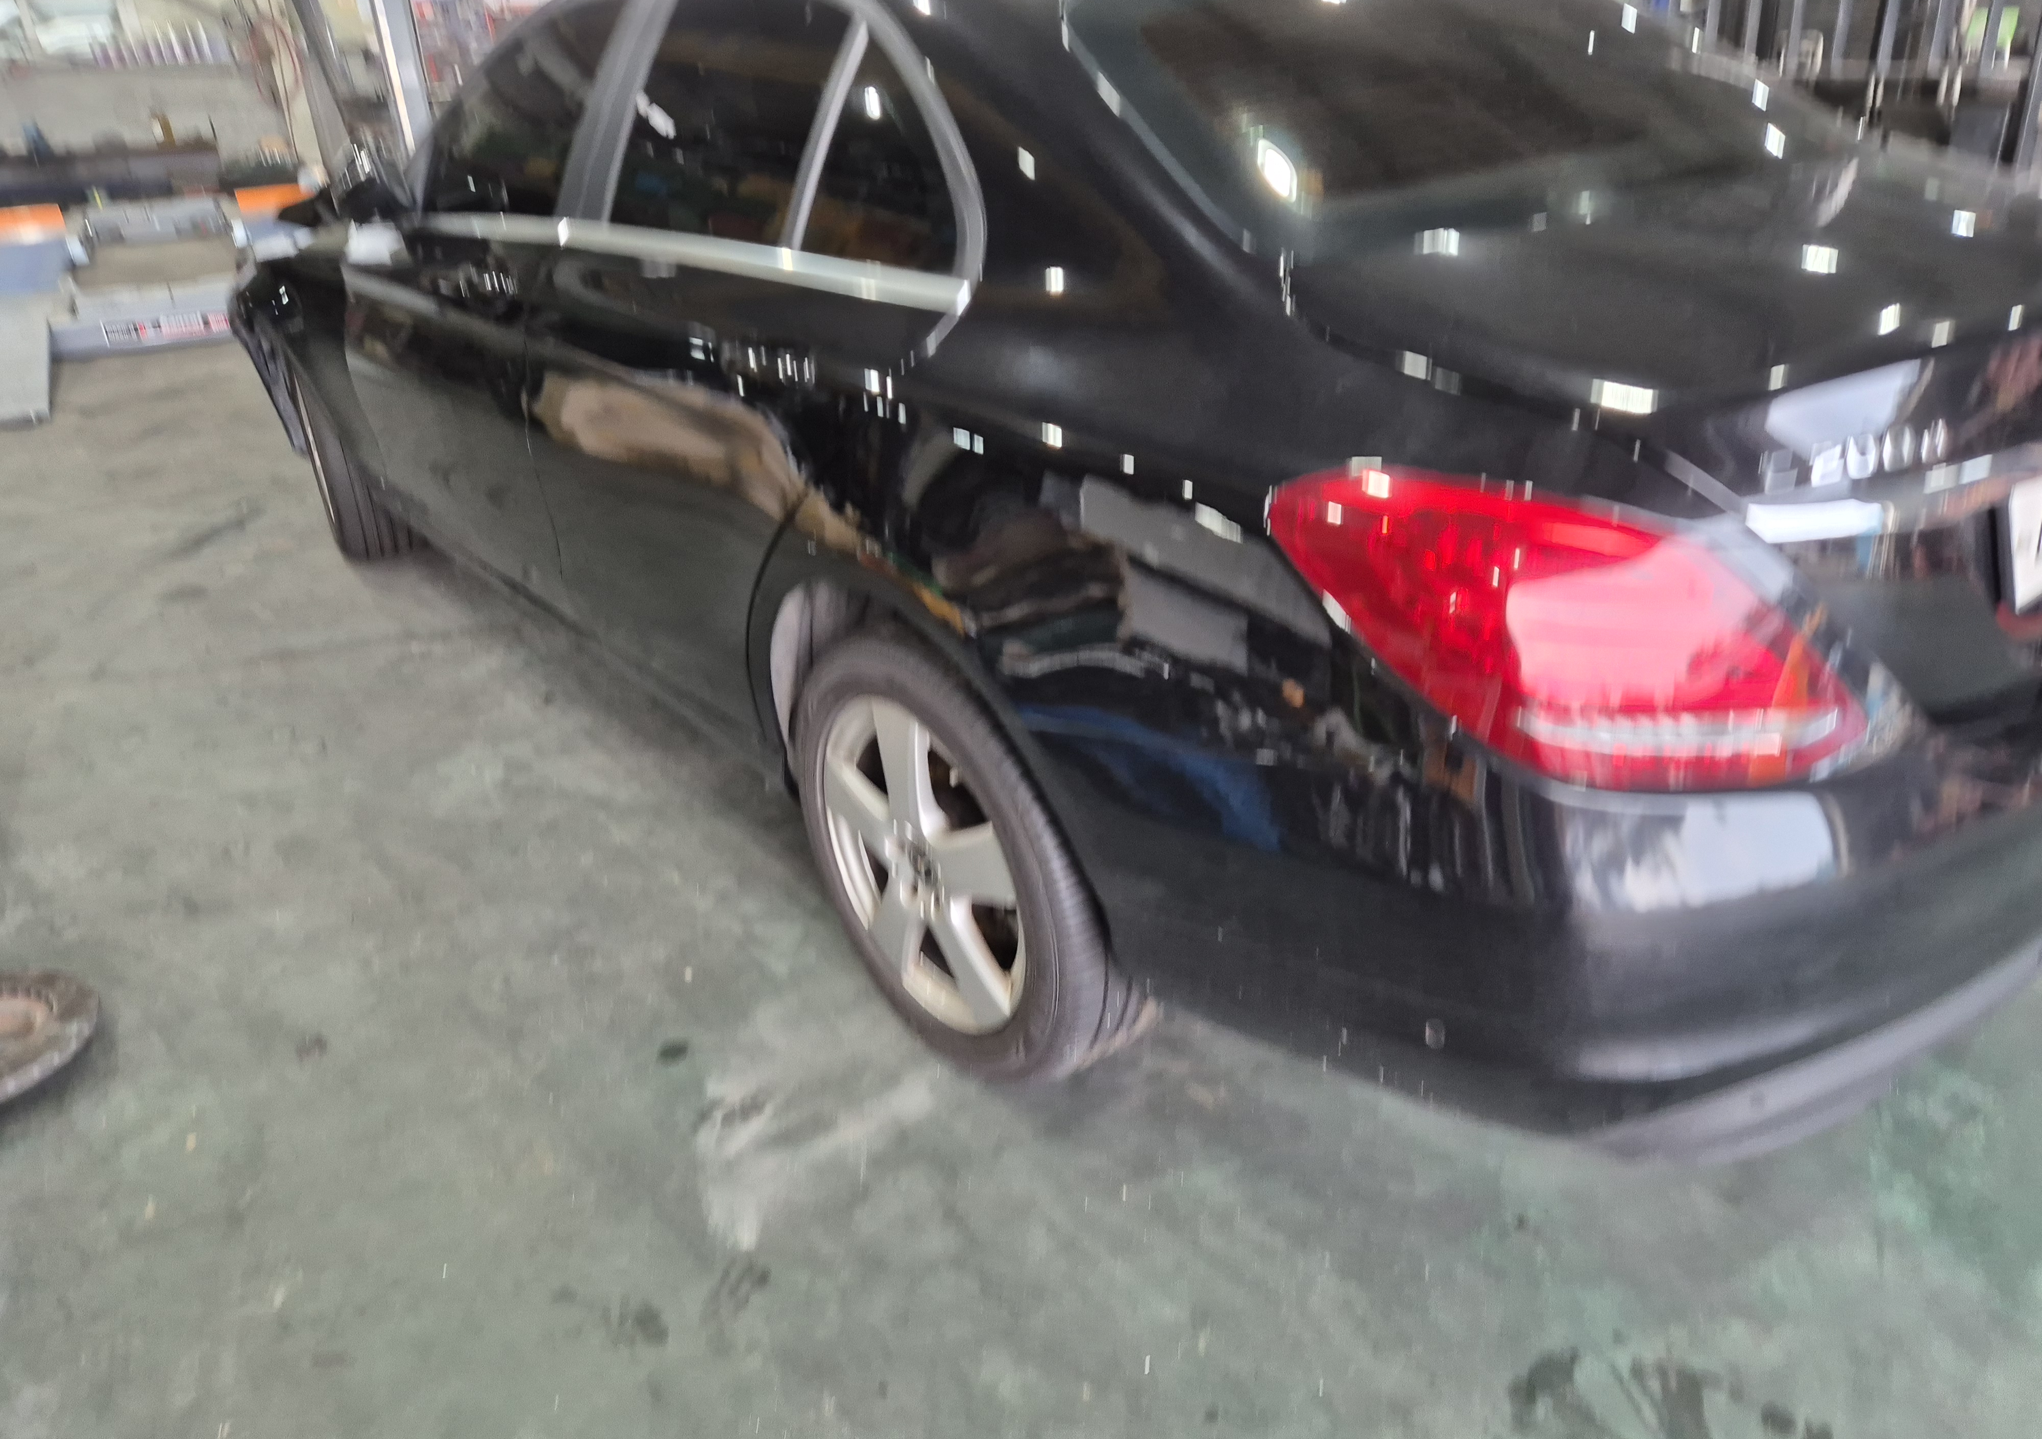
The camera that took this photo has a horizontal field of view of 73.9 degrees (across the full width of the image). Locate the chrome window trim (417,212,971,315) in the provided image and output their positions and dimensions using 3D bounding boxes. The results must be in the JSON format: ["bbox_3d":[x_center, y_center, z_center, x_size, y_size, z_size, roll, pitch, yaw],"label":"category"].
[{"bbox_3d":[-0.633,-0.719,2.068,0.065,0.065,1.750,-22,32,-34],"label":"chrome window trim"}]

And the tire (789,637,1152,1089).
[{"bbox_3d":[-0.049,0.150,1.835,0.225,0.645,0.650,-22,33,-34],"label":"tire"}]

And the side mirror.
[{"bbox_3d":[-1.255,-1.032,2.615,0.185,0.160,0.140,-22,33,-34],"label":"side mirror"}]

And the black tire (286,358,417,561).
[{"bbox_3d":[-1.863,-0.782,3.812,0.225,0.645,0.650,-17,30,-27],"label":"black tire"}]

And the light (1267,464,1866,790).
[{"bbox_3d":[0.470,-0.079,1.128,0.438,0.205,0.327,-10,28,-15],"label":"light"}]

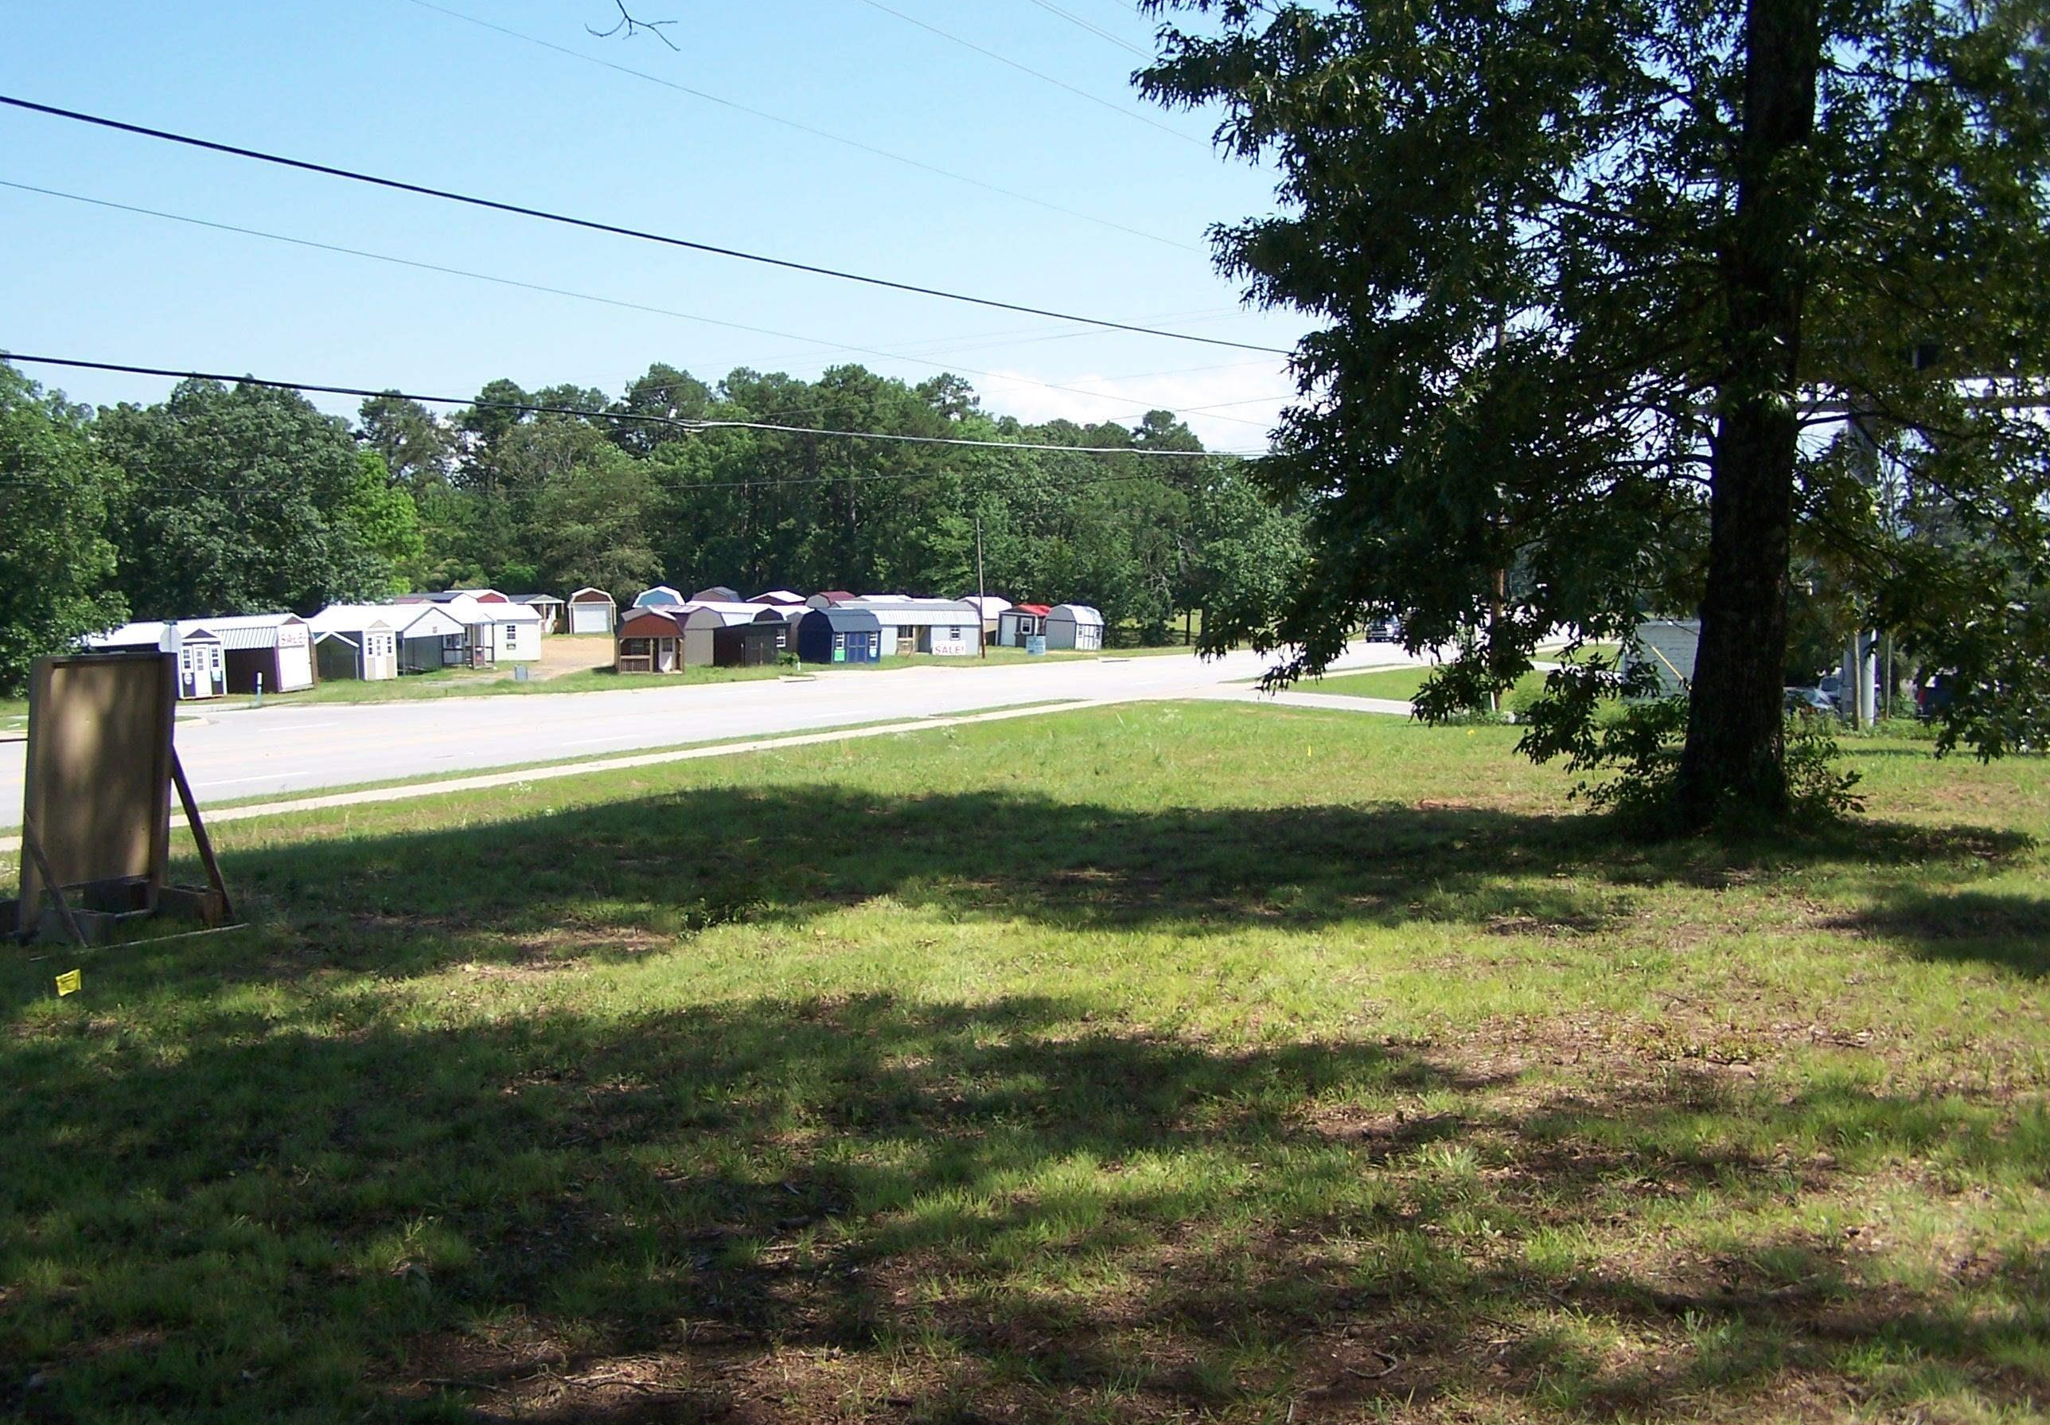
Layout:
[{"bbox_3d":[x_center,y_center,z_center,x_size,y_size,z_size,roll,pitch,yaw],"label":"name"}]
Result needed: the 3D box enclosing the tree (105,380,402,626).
[{"bbox_3d":[-44.200,-10.700,128.000,16.200,15.500,15.200,-1,3,-18],"label":"tree"}]

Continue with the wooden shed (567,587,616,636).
[{"bbox_3d":[-34.017,-7.907,177.000,3.650,3.550,6.000,-2,3,-11],"label":"wooden shed"}]

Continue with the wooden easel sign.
[{"bbox_3d":[-5.520,0.490,13.750,0.750,1.650,1.150,1,3,26],"label":"wooden easel sign"}]

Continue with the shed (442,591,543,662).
[{"bbox_3d":[-30.300,-4.400,127.500,4.900,3.300,3.400,-2,3,-30],"label":"shed"}]

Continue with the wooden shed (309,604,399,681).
[{"bbox_3d":[-31.788,-3.229,106.000,3.900,3.250,2.440,0,3,23],"label":"wooden shed"}]

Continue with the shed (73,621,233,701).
[{"bbox_3d":[-34.700,-2.050,89.000,5.000,2.950,3.050,0,3,16],"label":"shed"}]

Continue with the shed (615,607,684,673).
[{"bbox_3d":[-20.100,-3.750,120.000,3.600,3.500,5.200,-1,3,-13],"label":"shed"}]

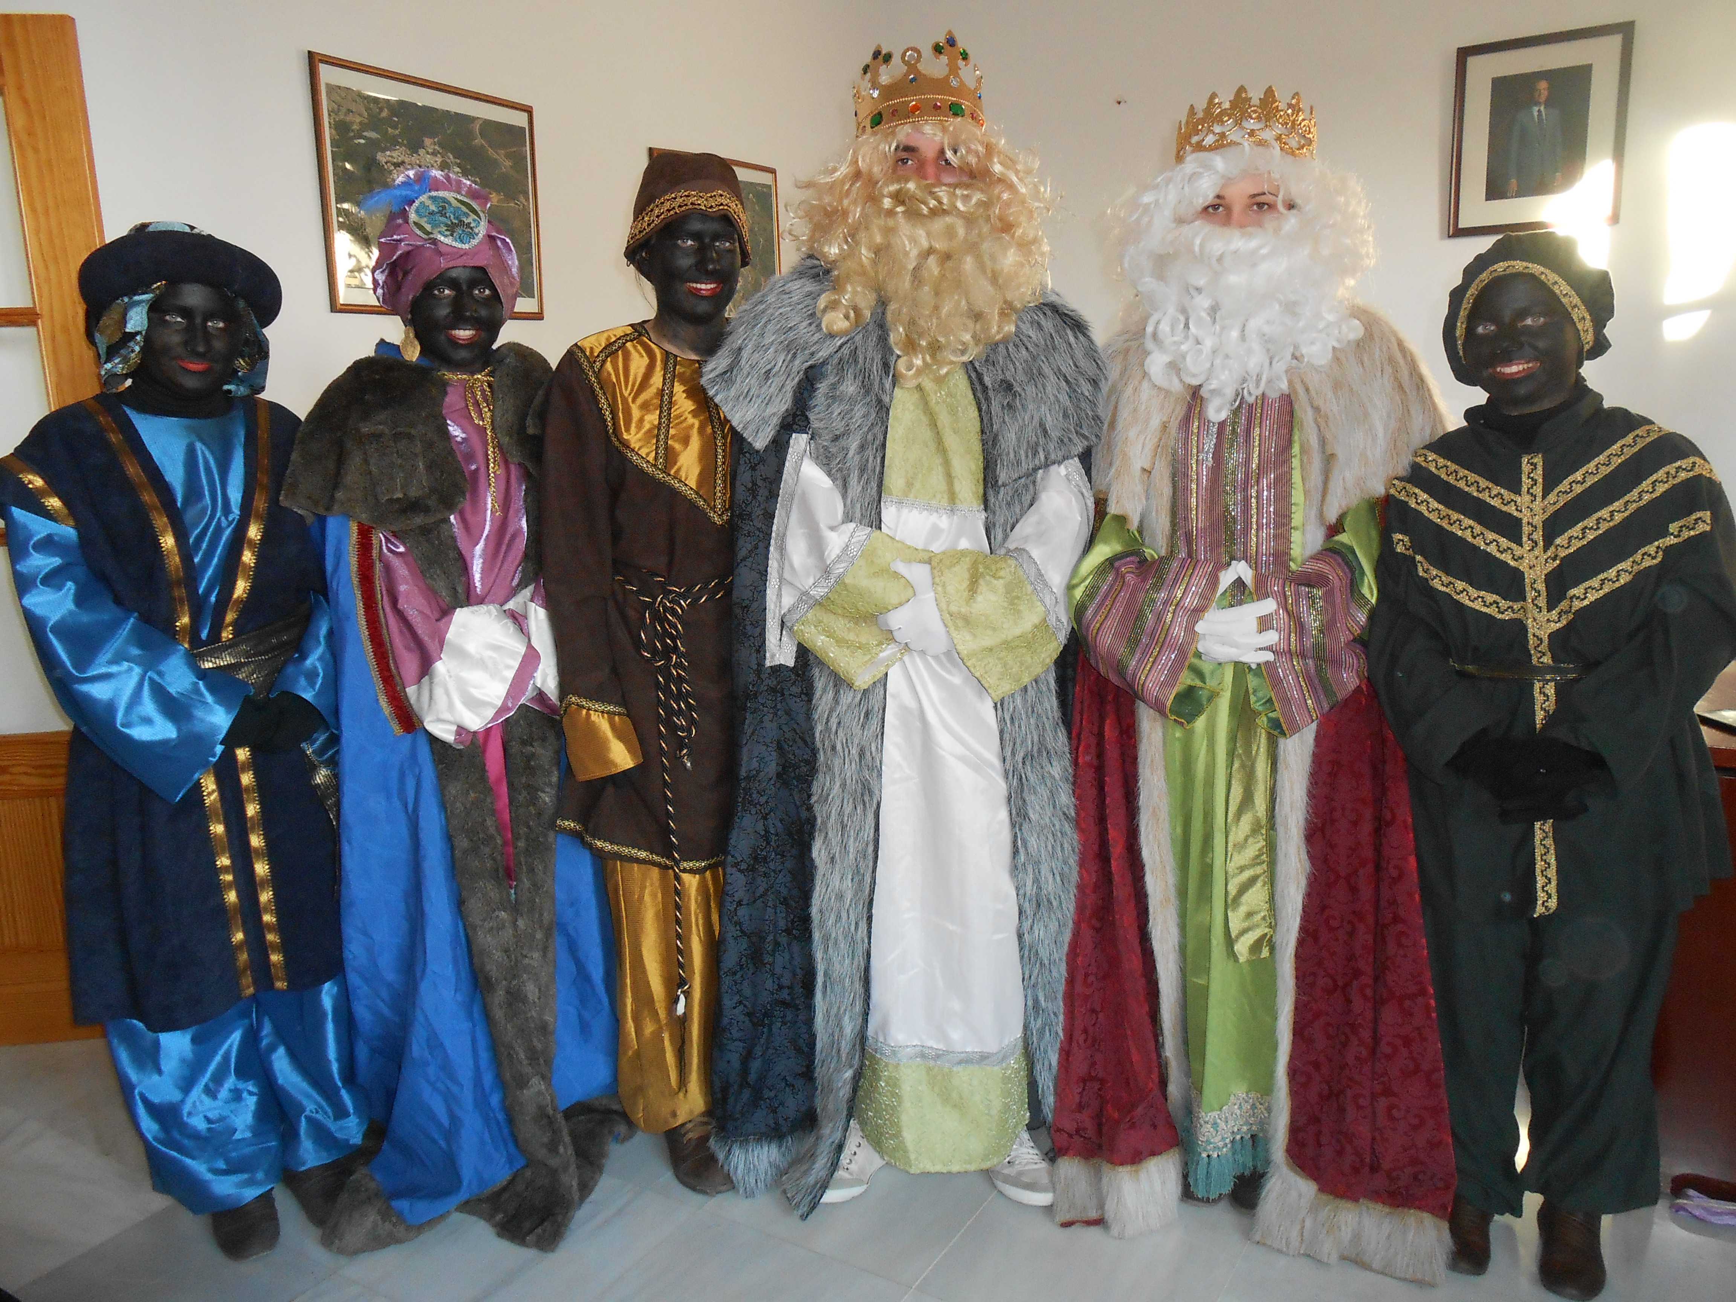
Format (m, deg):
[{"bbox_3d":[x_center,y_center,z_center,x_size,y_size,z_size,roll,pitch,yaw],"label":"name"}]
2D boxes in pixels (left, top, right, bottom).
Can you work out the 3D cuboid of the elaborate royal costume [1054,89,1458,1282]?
[{"bbox_3d":[0.641,0.052,2.109,0.610,1.800,0.480,3,13,20],"label":"elaborate royal costume"}]

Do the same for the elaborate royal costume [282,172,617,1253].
[{"bbox_3d":[-0.708,0.104,2.166,0.530,1.720,0.460,-7,13,-26],"label":"elaborate royal costume"}]

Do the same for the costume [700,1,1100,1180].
[{"bbox_3d":[0.060,-0.002,2.167,0.610,1.900,0.460,-2,12,-7],"label":"costume"}]

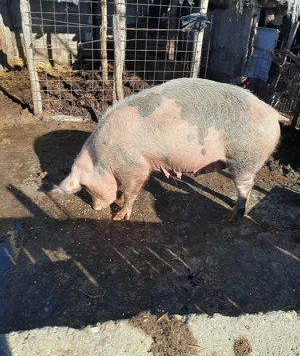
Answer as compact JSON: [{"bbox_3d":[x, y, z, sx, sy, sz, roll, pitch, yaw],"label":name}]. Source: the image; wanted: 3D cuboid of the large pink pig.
[{"bbox_3d":[0.112,-0.181,2.168,1.580,0.955,0.480,1,28,-5],"label":"large pink pig"}]

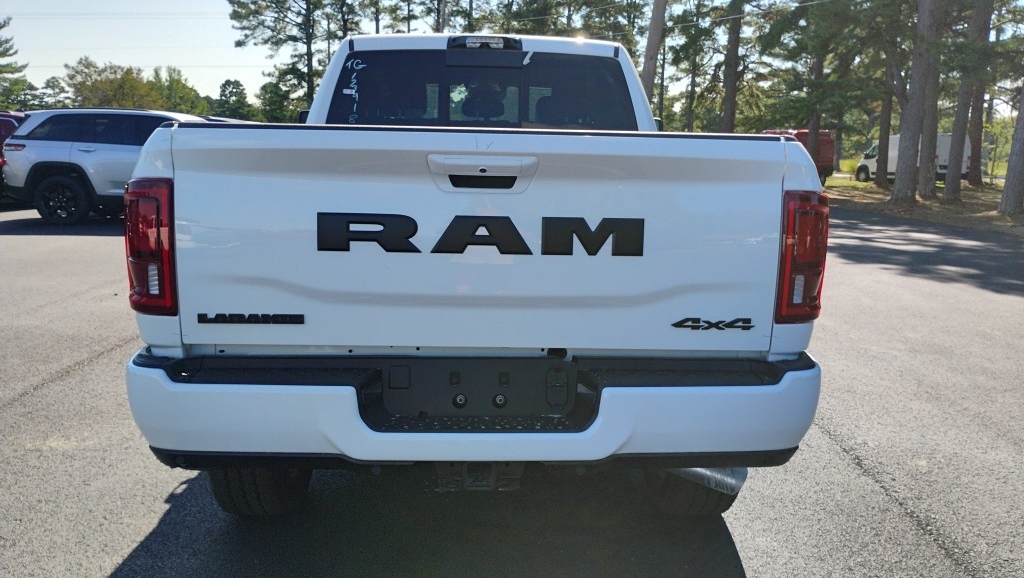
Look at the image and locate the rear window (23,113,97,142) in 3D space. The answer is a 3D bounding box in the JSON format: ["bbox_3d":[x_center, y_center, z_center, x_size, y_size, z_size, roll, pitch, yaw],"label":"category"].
[{"bbox_3d":[-7.174,-2.563,13.146,1.140,0.440,0.120,1,10,0],"label":"rear window"}]

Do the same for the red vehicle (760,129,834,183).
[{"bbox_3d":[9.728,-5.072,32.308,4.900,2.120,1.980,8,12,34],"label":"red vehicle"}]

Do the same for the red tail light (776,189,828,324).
[{"bbox_3d":[0.812,-0.094,2.341,0.180,0.380,0.180,1,10,-2],"label":"red tail light"}]

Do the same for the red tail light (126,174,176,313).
[{"bbox_3d":[-0.981,-0.118,2.278,0.180,0.380,0.180,1,10,-2],"label":"red tail light"}]

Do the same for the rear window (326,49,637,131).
[{"bbox_3d":[-0.144,-0.992,4.339,1.650,0.480,0.120,1,10,-2],"label":"rear window"}]

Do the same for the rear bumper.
[{"bbox_3d":[-0.091,0.329,2.332,2.000,0.280,0.380,1,10,-2],"label":"rear bumper"}]

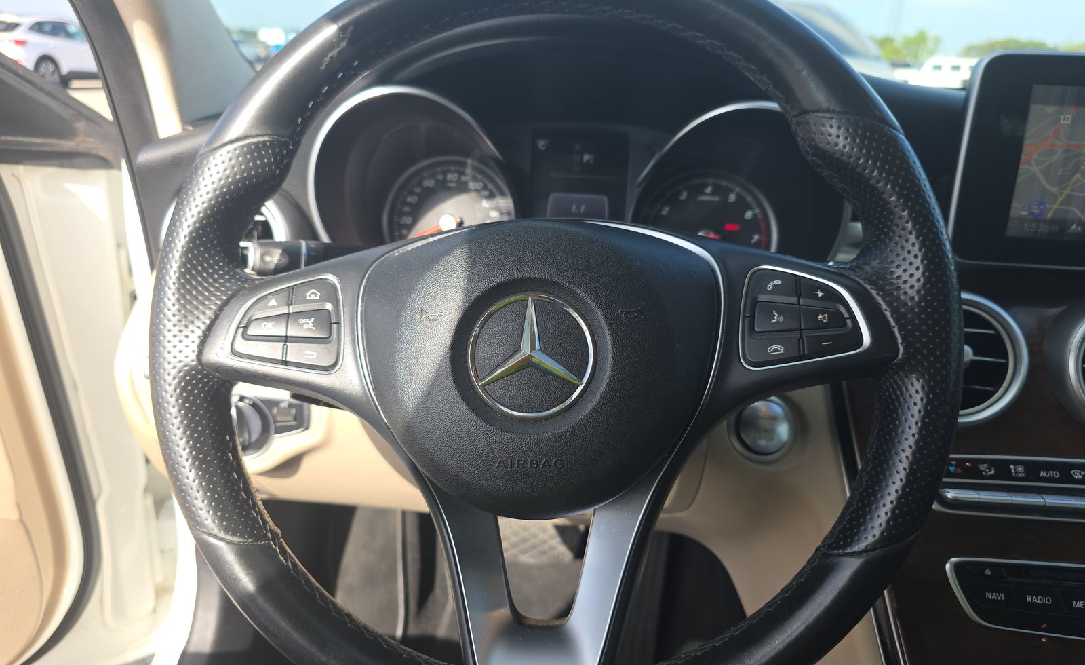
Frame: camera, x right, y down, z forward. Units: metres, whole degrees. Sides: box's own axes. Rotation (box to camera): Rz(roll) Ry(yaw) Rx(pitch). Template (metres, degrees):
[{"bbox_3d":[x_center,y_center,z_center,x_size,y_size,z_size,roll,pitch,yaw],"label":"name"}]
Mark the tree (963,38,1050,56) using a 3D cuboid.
[{"bbox_3d":[77.249,-45.644,120.000,15.000,6.500,8.000,11,23,24],"label":"tree"}]

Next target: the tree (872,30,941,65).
[{"bbox_3d":[47.863,-36.749,95.000,9.000,5.900,7.000,11,23,24],"label":"tree"}]

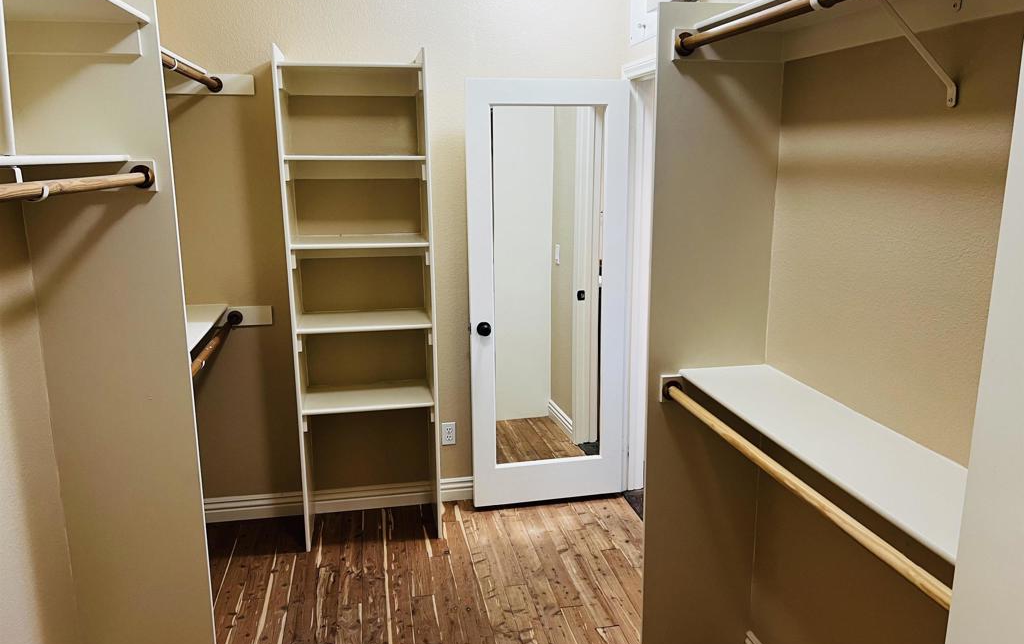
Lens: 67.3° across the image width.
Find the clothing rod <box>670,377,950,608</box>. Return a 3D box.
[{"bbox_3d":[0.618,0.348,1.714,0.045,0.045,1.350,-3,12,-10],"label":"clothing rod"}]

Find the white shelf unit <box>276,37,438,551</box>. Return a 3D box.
[{"bbox_3d":[-0.656,-0.082,3.427,0.610,2.137,0.388,-3,12,-10],"label":"white shelf unit"}]

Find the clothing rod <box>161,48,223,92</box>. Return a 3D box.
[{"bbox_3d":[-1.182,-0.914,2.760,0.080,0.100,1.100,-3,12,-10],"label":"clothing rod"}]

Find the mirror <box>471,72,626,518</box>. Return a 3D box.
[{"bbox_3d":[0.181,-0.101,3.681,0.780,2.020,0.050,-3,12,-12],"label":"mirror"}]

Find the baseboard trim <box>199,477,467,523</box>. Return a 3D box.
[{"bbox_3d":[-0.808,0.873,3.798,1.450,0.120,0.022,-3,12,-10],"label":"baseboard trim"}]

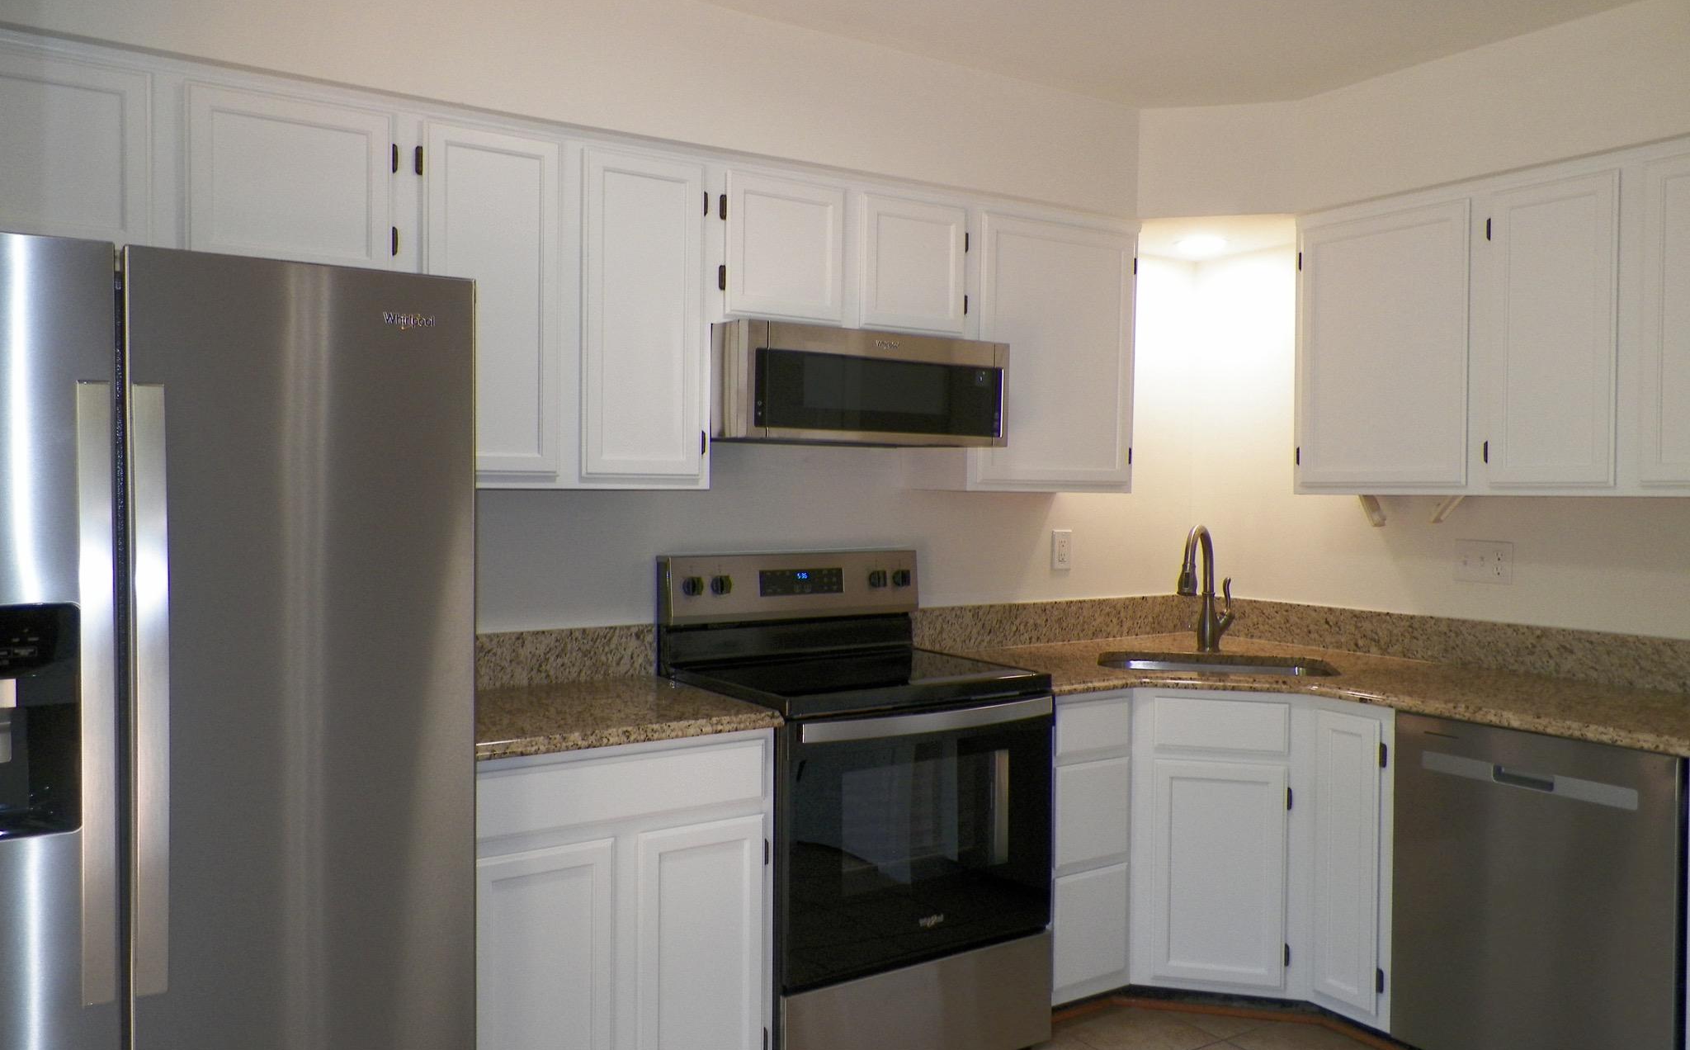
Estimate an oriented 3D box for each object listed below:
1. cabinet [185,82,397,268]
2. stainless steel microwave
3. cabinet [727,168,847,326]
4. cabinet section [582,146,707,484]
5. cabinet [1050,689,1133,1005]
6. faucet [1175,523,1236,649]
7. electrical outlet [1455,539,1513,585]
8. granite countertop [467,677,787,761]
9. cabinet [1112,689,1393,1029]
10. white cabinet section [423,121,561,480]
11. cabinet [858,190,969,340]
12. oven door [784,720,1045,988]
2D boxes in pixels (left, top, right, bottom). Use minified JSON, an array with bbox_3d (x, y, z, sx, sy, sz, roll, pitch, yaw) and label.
[{"bbox_3d":[-1.137,-0.650,2.463,0.370,0.337,0.320,-1,2,-33],"label":"cabinet"},{"bbox_3d":[-0.026,-0.333,3.098,0.755,0.257,0.466,-1,2,-33],"label":"stainless steel microwave"},{"bbox_3d":[-0.224,-0.659,3.047,0.330,0.337,0.320,-1,2,-33],"label":"cabinet"},{"bbox_3d":[-0.534,-0.468,2.895,0.302,0.736,0.320,-1,2,-32],"label":"cabinet section"},{"bbox_3d":[0.466,0.807,3.353,0.281,0.780,0.625,-1,2,-33],"label":"cabinet"},{"bbox_3d":[1.056,0.186,3.552,0.120,0.385,0.260,1,2,30],"label":"faucet"},{"bbox_3d":[1.749,0.102,3.345,0.008,0.114,0.162,-1,2,-33],"label":"electrical outlet"},{"bbox_3d":[-0.589,0.408,2.652,0.700,0.039,0.648,-1,2,-33],"label":"granite countertop"},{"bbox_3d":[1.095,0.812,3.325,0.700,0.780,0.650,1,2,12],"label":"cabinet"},{"bbox_3d":[-0.825,-0.468,2.711,0.290,0.731,0.320,-1,2,-32],"label":"white cabinet section"},{"bbox_3d":[0.093,-0.662,3.251,0.336,0.337,0.320,-1,2,-33],"label":"cabinet"},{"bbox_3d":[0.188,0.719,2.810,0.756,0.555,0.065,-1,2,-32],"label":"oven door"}]

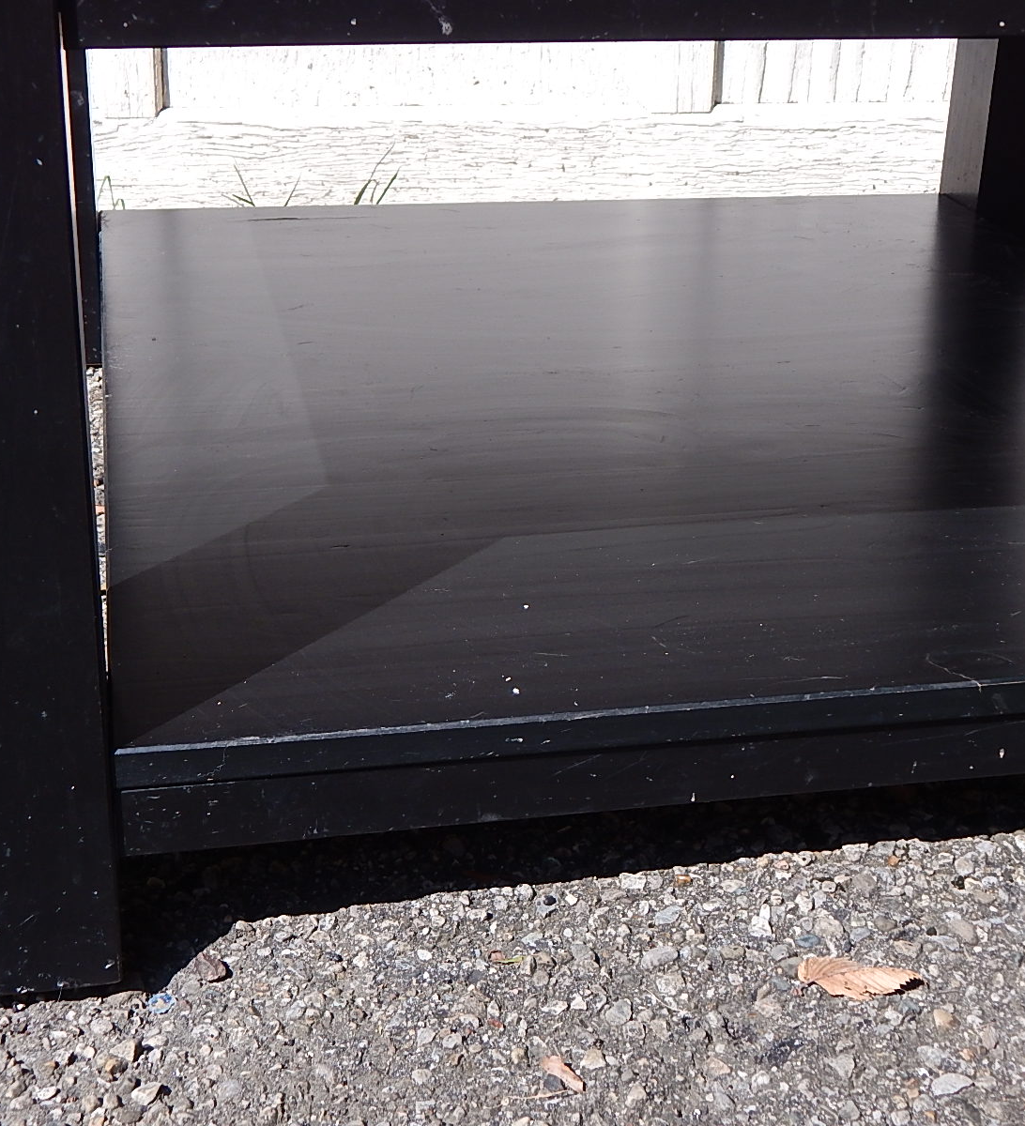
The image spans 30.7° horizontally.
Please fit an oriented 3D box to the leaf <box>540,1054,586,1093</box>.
[{"bbox_3d":[0.019,0.200,0.729,0.011,0.008,0.024,-16,30,-34],"label":"leaf"}]

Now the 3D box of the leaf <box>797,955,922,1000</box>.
[{"bbox_3d":[0.147,0.175,0.789,0.051,0.011,0.026,1,24,-3],"label":"leaf"}]

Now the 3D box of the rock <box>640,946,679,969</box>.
[{"bbox_3d":[0.063,0.169,0.800,0.018,0.008,0.010,-11,27,-26],"label":"rock"}]

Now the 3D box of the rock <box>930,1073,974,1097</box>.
[{"bbox_3d":[0.172,0.205,0.731,0.018,0.007,0.011,-5,25,-15],"label":"rock"}]

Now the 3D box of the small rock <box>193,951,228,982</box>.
[{"bbox_3d":[-0.127,0.170,0.785,0.015,0.009,0.013,13,26,23],"label":"small rock"}]

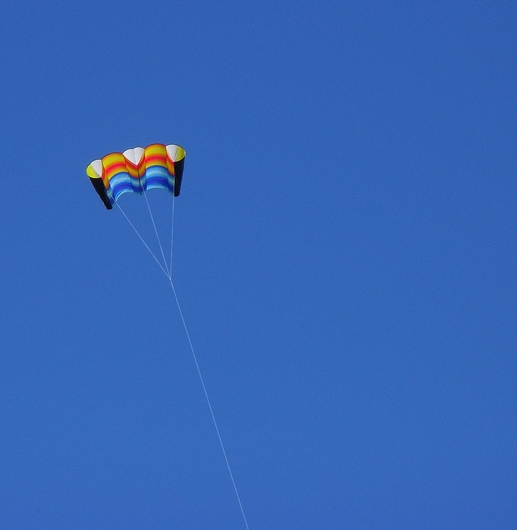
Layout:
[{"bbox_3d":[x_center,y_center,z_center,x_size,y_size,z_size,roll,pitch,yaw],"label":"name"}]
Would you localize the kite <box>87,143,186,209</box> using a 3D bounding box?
[{"bbox_3d":[-1.563,-1.165,58.000,1.322,0.314,0.851,-12,-32,0],"label":"kite"}]

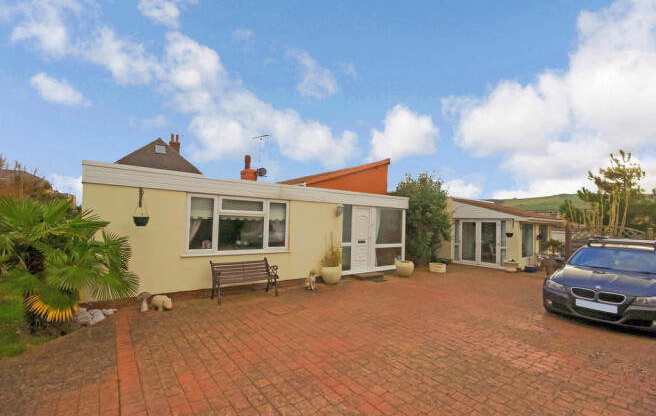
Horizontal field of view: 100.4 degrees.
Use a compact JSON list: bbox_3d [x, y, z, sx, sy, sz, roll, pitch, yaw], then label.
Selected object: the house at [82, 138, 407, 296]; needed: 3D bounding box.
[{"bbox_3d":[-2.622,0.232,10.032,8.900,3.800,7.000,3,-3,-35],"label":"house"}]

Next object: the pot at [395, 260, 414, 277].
[{"bbox_3d":[2.504,1.961,8.867,0.580,0.500,0.580,1,-3,16],"label":"pot"}]

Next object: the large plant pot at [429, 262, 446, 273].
[{"bbox_3d":[3.904,2.122,9.690,0.600,0.340,0.380,0,-3,22],"label":"large plant pot"}]

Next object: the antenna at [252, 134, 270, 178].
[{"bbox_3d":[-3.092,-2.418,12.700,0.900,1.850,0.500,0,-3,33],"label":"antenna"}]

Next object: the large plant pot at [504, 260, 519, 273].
[{"bbox_3d":[6.931,2.185,10.317,0.490,0.420,0.490,0,-3,34],"label":"large plant pot"}]

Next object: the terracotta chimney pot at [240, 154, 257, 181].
[{"bbox_3d":[-3.683,-1.860,12.700,0.550,1.220,0.550,3,-3,-35],"label":"terracotta chimney pot"}]

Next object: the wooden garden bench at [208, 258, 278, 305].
[{"bbox_3d":[-1.800,1.566,5.969,1.280,0.790,0.630,3,-3,-35],"label":"wooden garden bench"}]

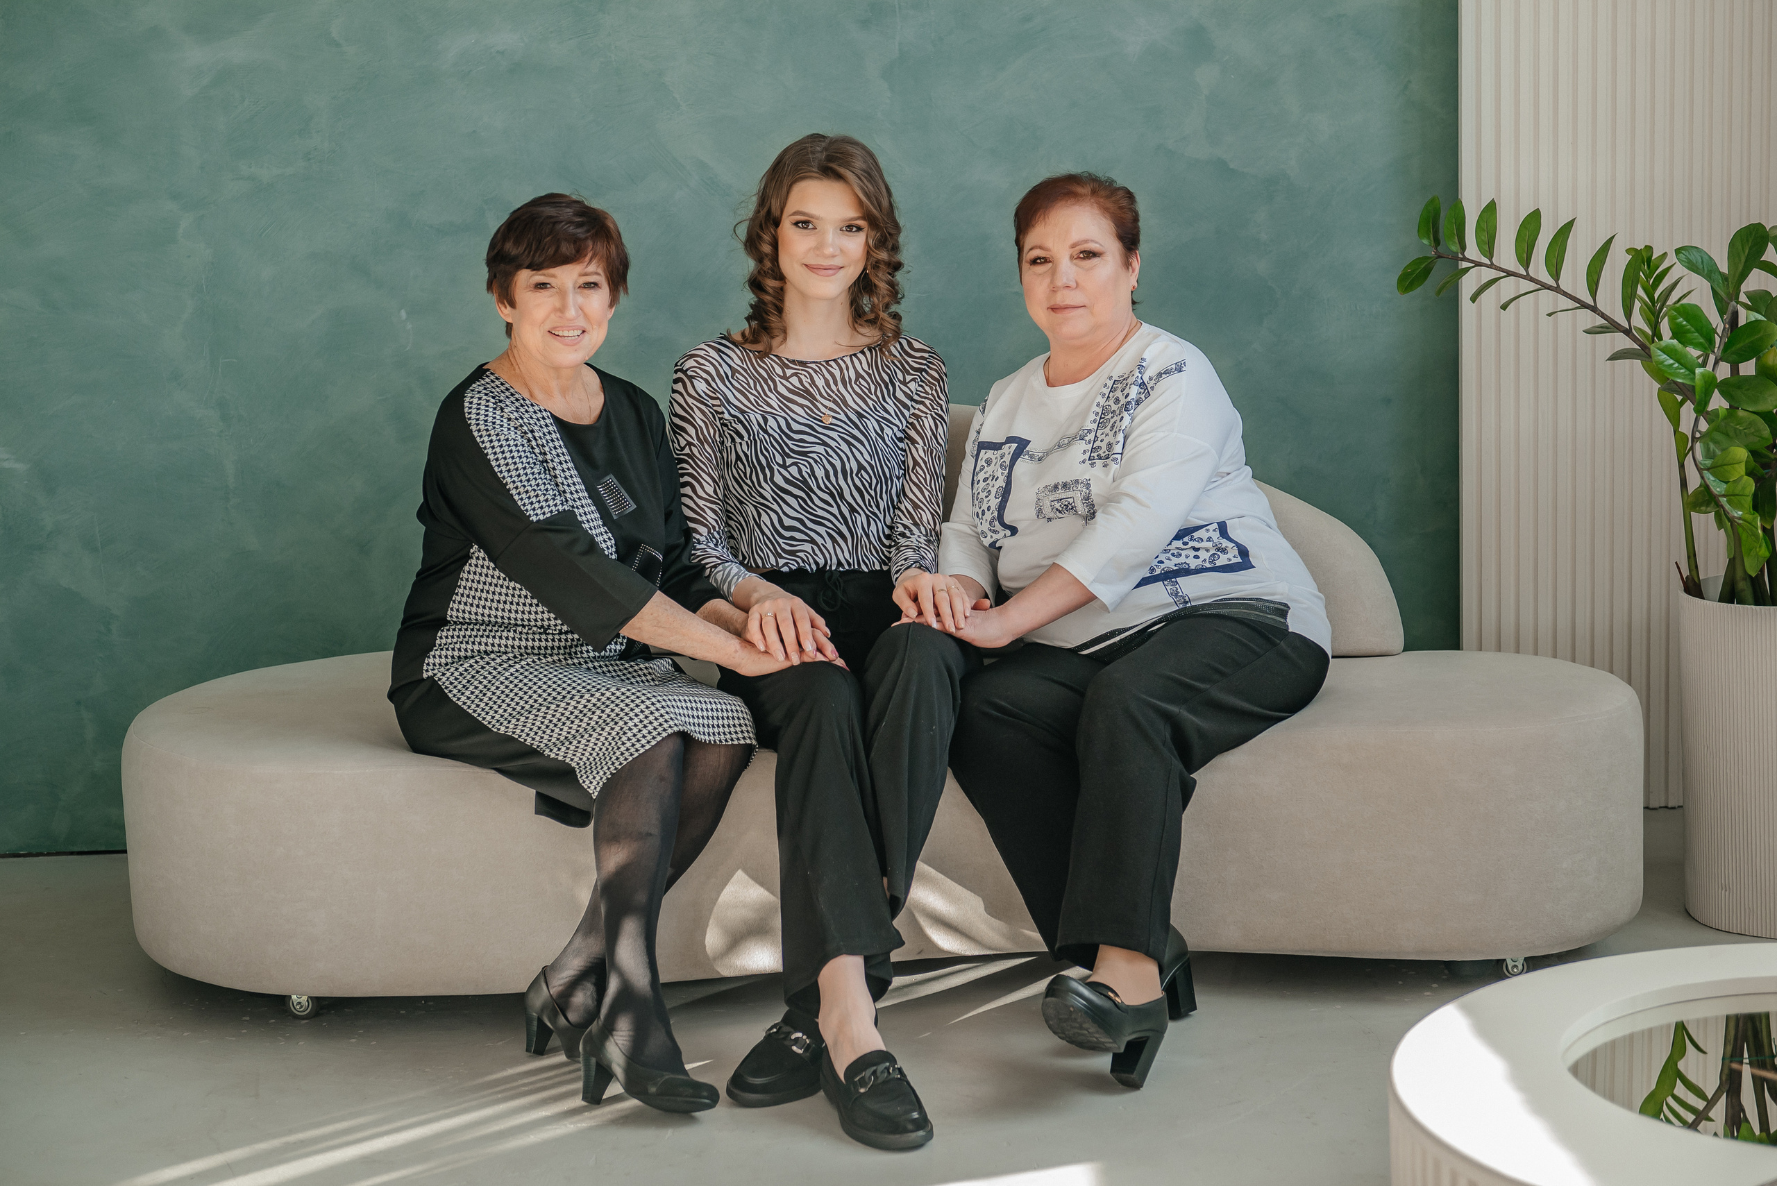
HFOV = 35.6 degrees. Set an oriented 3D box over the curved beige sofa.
[{"bbox_3d":[-0.026,0.122,4.278,2.290,0.770,1.070,-2,8,0],"label":"curved beige sofa"}]

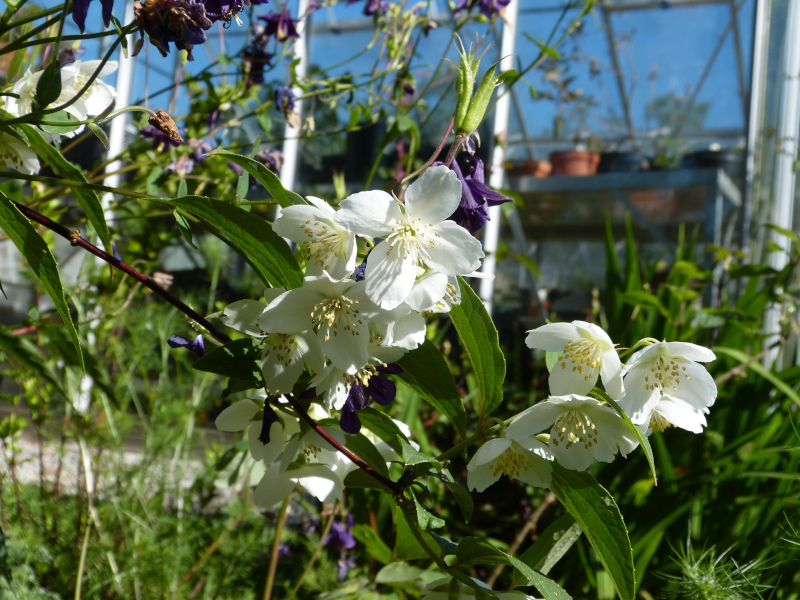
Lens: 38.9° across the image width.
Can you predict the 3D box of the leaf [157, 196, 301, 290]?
[{"bbox_3d":[-0.060,-0.021,0.400,0.057,0.020,0.011,30,-49,-10],"label":"leaf"}]

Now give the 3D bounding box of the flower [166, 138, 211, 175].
[{"bbox_3d":[-0.112,-0.076,0.600,0.023,0.019,0.019,3,24,5],"label":"flower"}]

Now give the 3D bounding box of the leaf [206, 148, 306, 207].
[{"bbox_3d":[-0.053,-0.045,0.425,0.043,0.009,0.018,28,36,12],"label":"leaf"}]

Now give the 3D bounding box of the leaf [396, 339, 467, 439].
[{"bbox_3d":[0.010,0.032,0.410,0.018,0.045,0.008,-25,-17,-40],"label":"leaf"}]

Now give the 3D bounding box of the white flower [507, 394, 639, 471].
[{"bbox_3d":[0.066,0.050,0.430,0.050,0.033,0.026,2,30,-3],"label":"white flower"}]

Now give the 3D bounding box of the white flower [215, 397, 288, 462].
[{"bbox_3d":[-0.053,0.048,0.415,0.029,0.026,0.020,6,-22,-17],"label":"white flower"}]

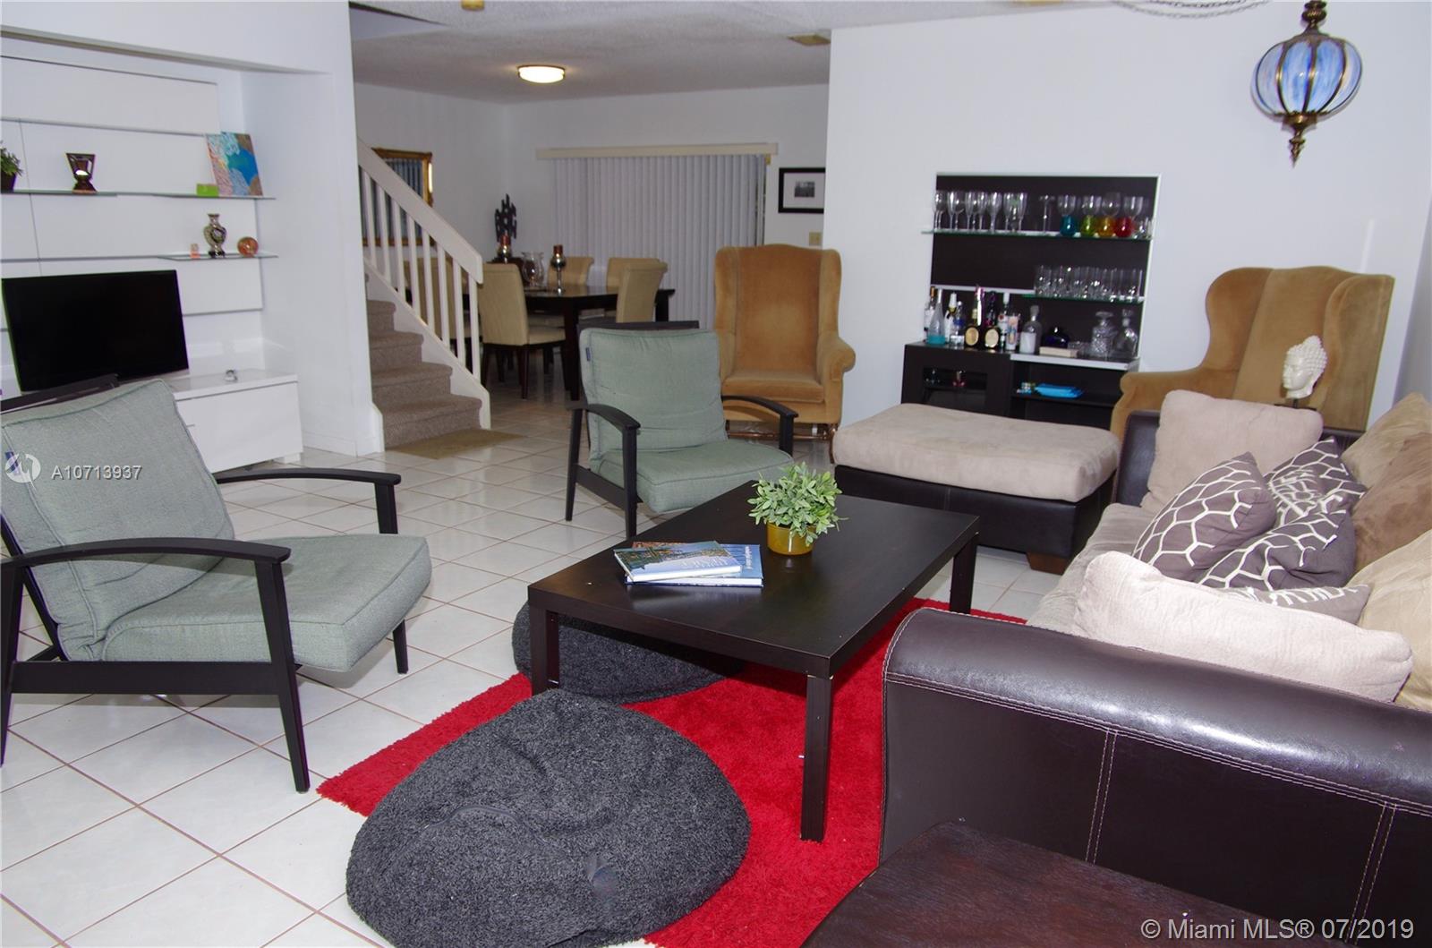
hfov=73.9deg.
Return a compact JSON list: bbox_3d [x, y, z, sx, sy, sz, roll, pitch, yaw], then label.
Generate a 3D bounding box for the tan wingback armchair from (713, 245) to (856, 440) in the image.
[{"bbox_3d":[0.356,-0.734,5.645,0.850,1.190,0.820,3,15,6],"label":"tan wingback armchair"}]

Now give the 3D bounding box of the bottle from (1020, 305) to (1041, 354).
[{"bbox_3d":[1.726,-0.791,5.200,0.115,0.260,0.105,9,17,30],"label":"bottle"}]

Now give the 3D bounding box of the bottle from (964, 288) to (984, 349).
[{"bbox_3d":[1.469,-0.883,5.403,0.095,0.330,0.095,9,17,30],"label":"bottle"}]

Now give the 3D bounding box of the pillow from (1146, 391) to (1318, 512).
[{"bbox_3d":[1.602,-0.033,2.975,0.480,0.420,0.170,10,-3,29],"label":"pillow"}]

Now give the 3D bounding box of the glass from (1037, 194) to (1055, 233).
[{"bbox_3d":[1.790,-1.404,5.149,0.090,0.190,0.090,9,17,30],"label":"glass"}]

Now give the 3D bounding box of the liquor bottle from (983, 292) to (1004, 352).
[{"bbox_3d":[1.513,-0.825,5.147,0.090,0.315,0.090,10,17,29],"label":"liquor bottle"}]

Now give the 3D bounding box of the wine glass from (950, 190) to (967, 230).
[{"bbox_3d":[1.371,-1.496,5.399,0.088,0.220,0.088,10,17,29],"label":"wine glass"}]

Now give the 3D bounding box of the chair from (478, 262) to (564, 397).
[{"bbox_3d":[-1.475,-1.132,7.383,0.450,0.980,0.600,10,17,29],"label":"chair"}]

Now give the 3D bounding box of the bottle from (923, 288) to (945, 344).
[{"bbox_3d":[1.294,-0.916,5.553,0.092,0.315,0.092,9,17,30],"label":"bottle"}]

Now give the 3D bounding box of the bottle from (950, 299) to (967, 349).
[{"bbox_3d":[1.389,-0.855,5.449,0.085,0.275,0.085,10,17,29],"label":"bottle"}]

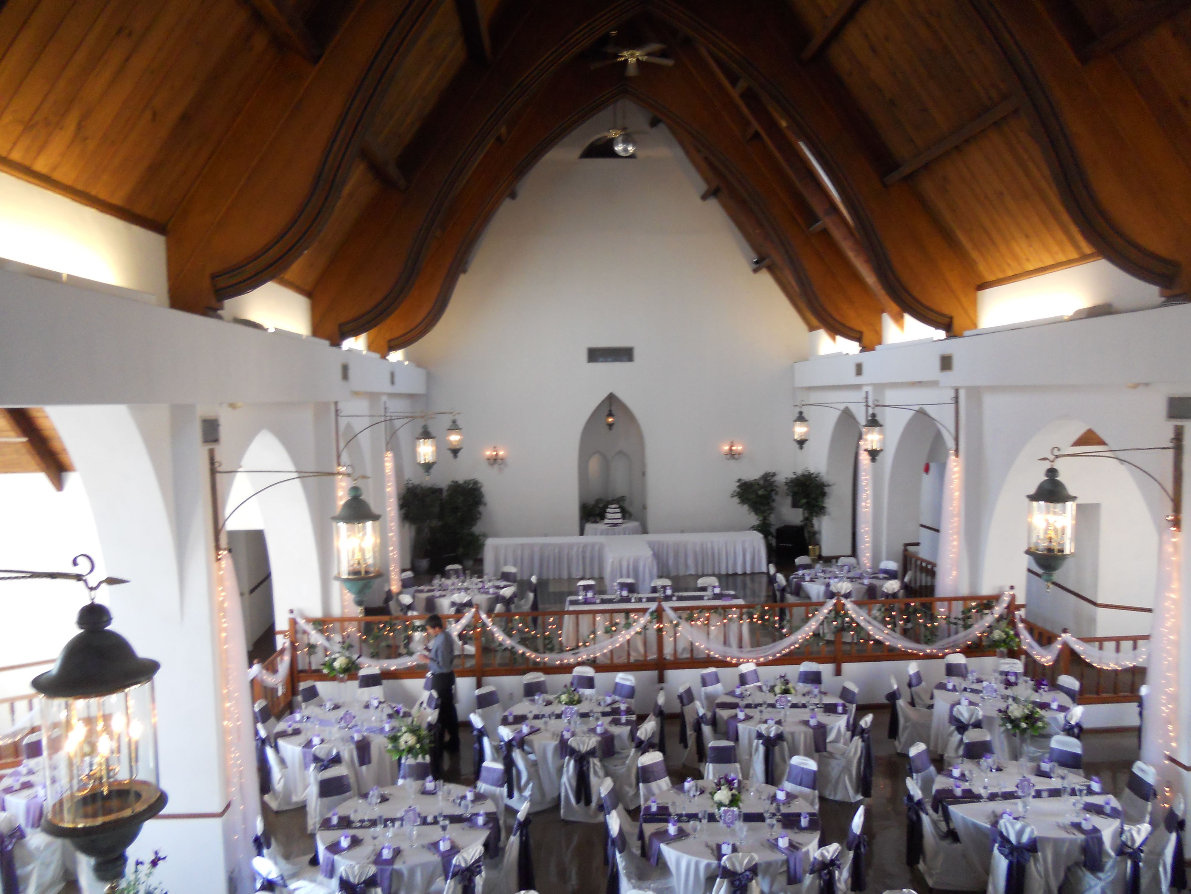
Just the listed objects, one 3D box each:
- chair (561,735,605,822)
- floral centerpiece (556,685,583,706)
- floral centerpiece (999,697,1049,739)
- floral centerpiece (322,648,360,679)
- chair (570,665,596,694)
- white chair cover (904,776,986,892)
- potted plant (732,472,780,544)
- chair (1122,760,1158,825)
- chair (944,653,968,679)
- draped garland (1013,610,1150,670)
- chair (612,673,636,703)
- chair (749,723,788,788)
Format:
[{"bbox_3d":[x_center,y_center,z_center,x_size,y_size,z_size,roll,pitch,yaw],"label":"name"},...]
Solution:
[{"bbox_3d":[-0.157,3.577,10.315,0.460,0.930,0.540,-2,3,-8],"label":"chair"},{"bbox_3d":[-0.295,2.850,10.557,0.290,0.300,0.280,-2,3,-3],"label":"floral centerpiece"},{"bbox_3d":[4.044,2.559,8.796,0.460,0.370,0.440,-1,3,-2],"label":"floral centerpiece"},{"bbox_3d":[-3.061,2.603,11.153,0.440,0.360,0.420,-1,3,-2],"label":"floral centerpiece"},{"bbox_3d":[-0.179,3.451,12.418,0.460,0.930,0.540,-1,3,9],"label":"chair"},{"bbox_3d":[3.015,3.343,8.146,0.560,0.910,0.460,-1,3,3],"label":"white chair cover"},{"bbox_3d":[3.339,1.481,19.377,0.980,1.903,0.950,-2,4,-3],"label":"potted plant"},{"bbox_3d":[4.806,3.387,8.486,0.540,0.930,0.440,-2,4,-11],"label":"chair"},{"bbox_3d":[4.980,3.324,12.610,0.460,0.930,0.540,-1,3,-1],"label":"chair"},{"bbox_3d":[6.779,2.685,12.906,1.450,0.590,1.050,-1,3,-2],"label":"draped garland"},{"bbox_3d":[0.274,3.252,11.278,0.460,0.910,0.560,0,4,32],"label":"chair"},{"bbox_3d":[1.894,3.350,9.981,0.440,0.930,0.540,0,5,14],"label":"chair"}]

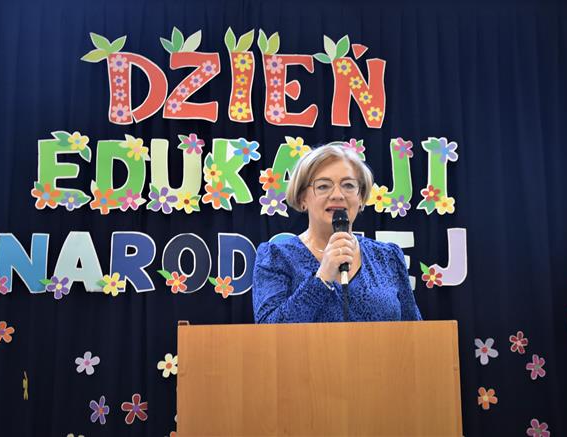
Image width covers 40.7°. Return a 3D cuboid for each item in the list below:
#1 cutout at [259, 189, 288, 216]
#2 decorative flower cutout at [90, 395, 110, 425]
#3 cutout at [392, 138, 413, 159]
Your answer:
[{"bbox_3d":[-0.036,-0.058,2.757,0.103,0.100,0.012,-1,-8,0],"label":"cutout"},{"bbox_3d":[-0.635,0.663,2.653,0.075,0.102,0.020,-1,-8,0],"label":"decorative flower cutout"},{"bbox_3d":[0.435,-0.255,2.785,0.074,0.076,0.011,-1,-8,0],"label":"cutout"}]

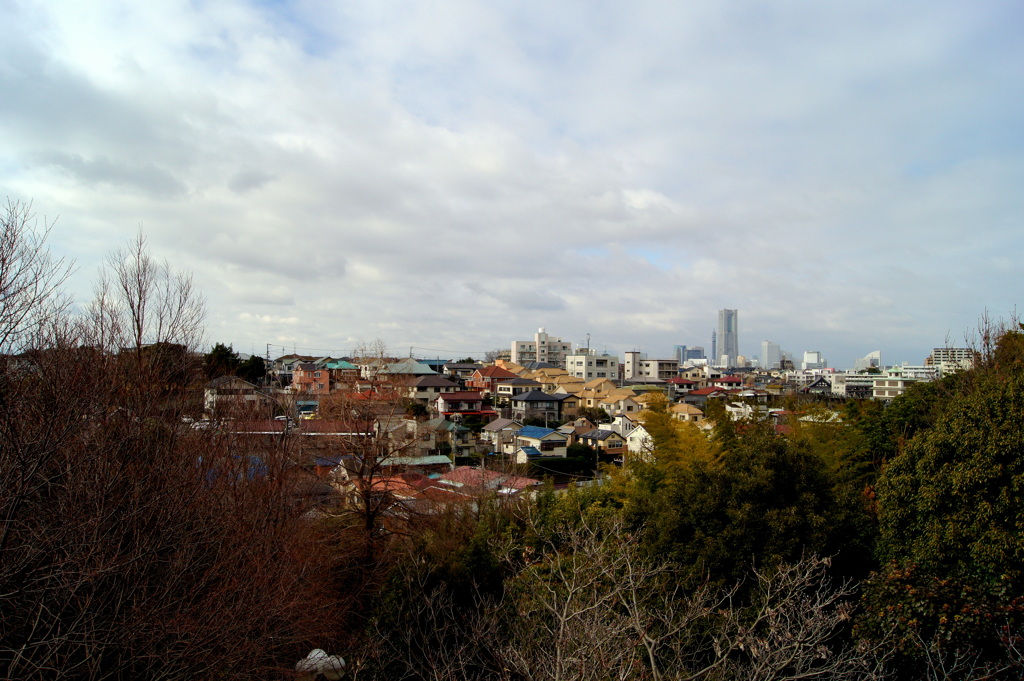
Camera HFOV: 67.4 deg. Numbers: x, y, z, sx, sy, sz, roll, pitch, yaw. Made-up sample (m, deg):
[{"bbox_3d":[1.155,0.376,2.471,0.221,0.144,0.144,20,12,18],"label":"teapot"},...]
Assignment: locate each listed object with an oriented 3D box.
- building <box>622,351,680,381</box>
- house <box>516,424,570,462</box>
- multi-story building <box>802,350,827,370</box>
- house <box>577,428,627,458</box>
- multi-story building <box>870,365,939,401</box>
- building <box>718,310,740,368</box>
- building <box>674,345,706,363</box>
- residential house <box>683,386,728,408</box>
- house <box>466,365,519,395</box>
[{"bbox_3d":[48.350,9.880,266.000,12.700,11.300,13.300,2,-2,-30],"label":"building"},{"bbox_3d":[7.075,23.945,177.854,7.600,8.000,10.500,1,-2,-32],"label":"house"},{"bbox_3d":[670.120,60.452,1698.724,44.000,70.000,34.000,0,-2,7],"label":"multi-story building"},{"bbox_3d":[21.228,24.808,179.865,7.500,7.400,9.000,1,-3,-34],"label":"house"},{"bbox_3d":[153.049,17.018,299.736,22.000,14.500,13.000,1,-2,-31],"label":"multi-story building"},{"bbox_3d":[877.000,22.666,3094.410,64.000,296.000,64.000,0,-2,-9],"label":"building"},{"bbox_3d":[744.332,95.796,3197.167,110.000,150.000,70.000,0,-2,-9],"label":"building"},{"bbox_3d":[58.643,18.237,234.849,11.500,8.000,10.000,1,-2,-24],"label":"residential house"},{"bbox_3d":[-5.448,11.907,225.834,10.500,8.800,10.500,2,-3,-38],"label":"house"}]

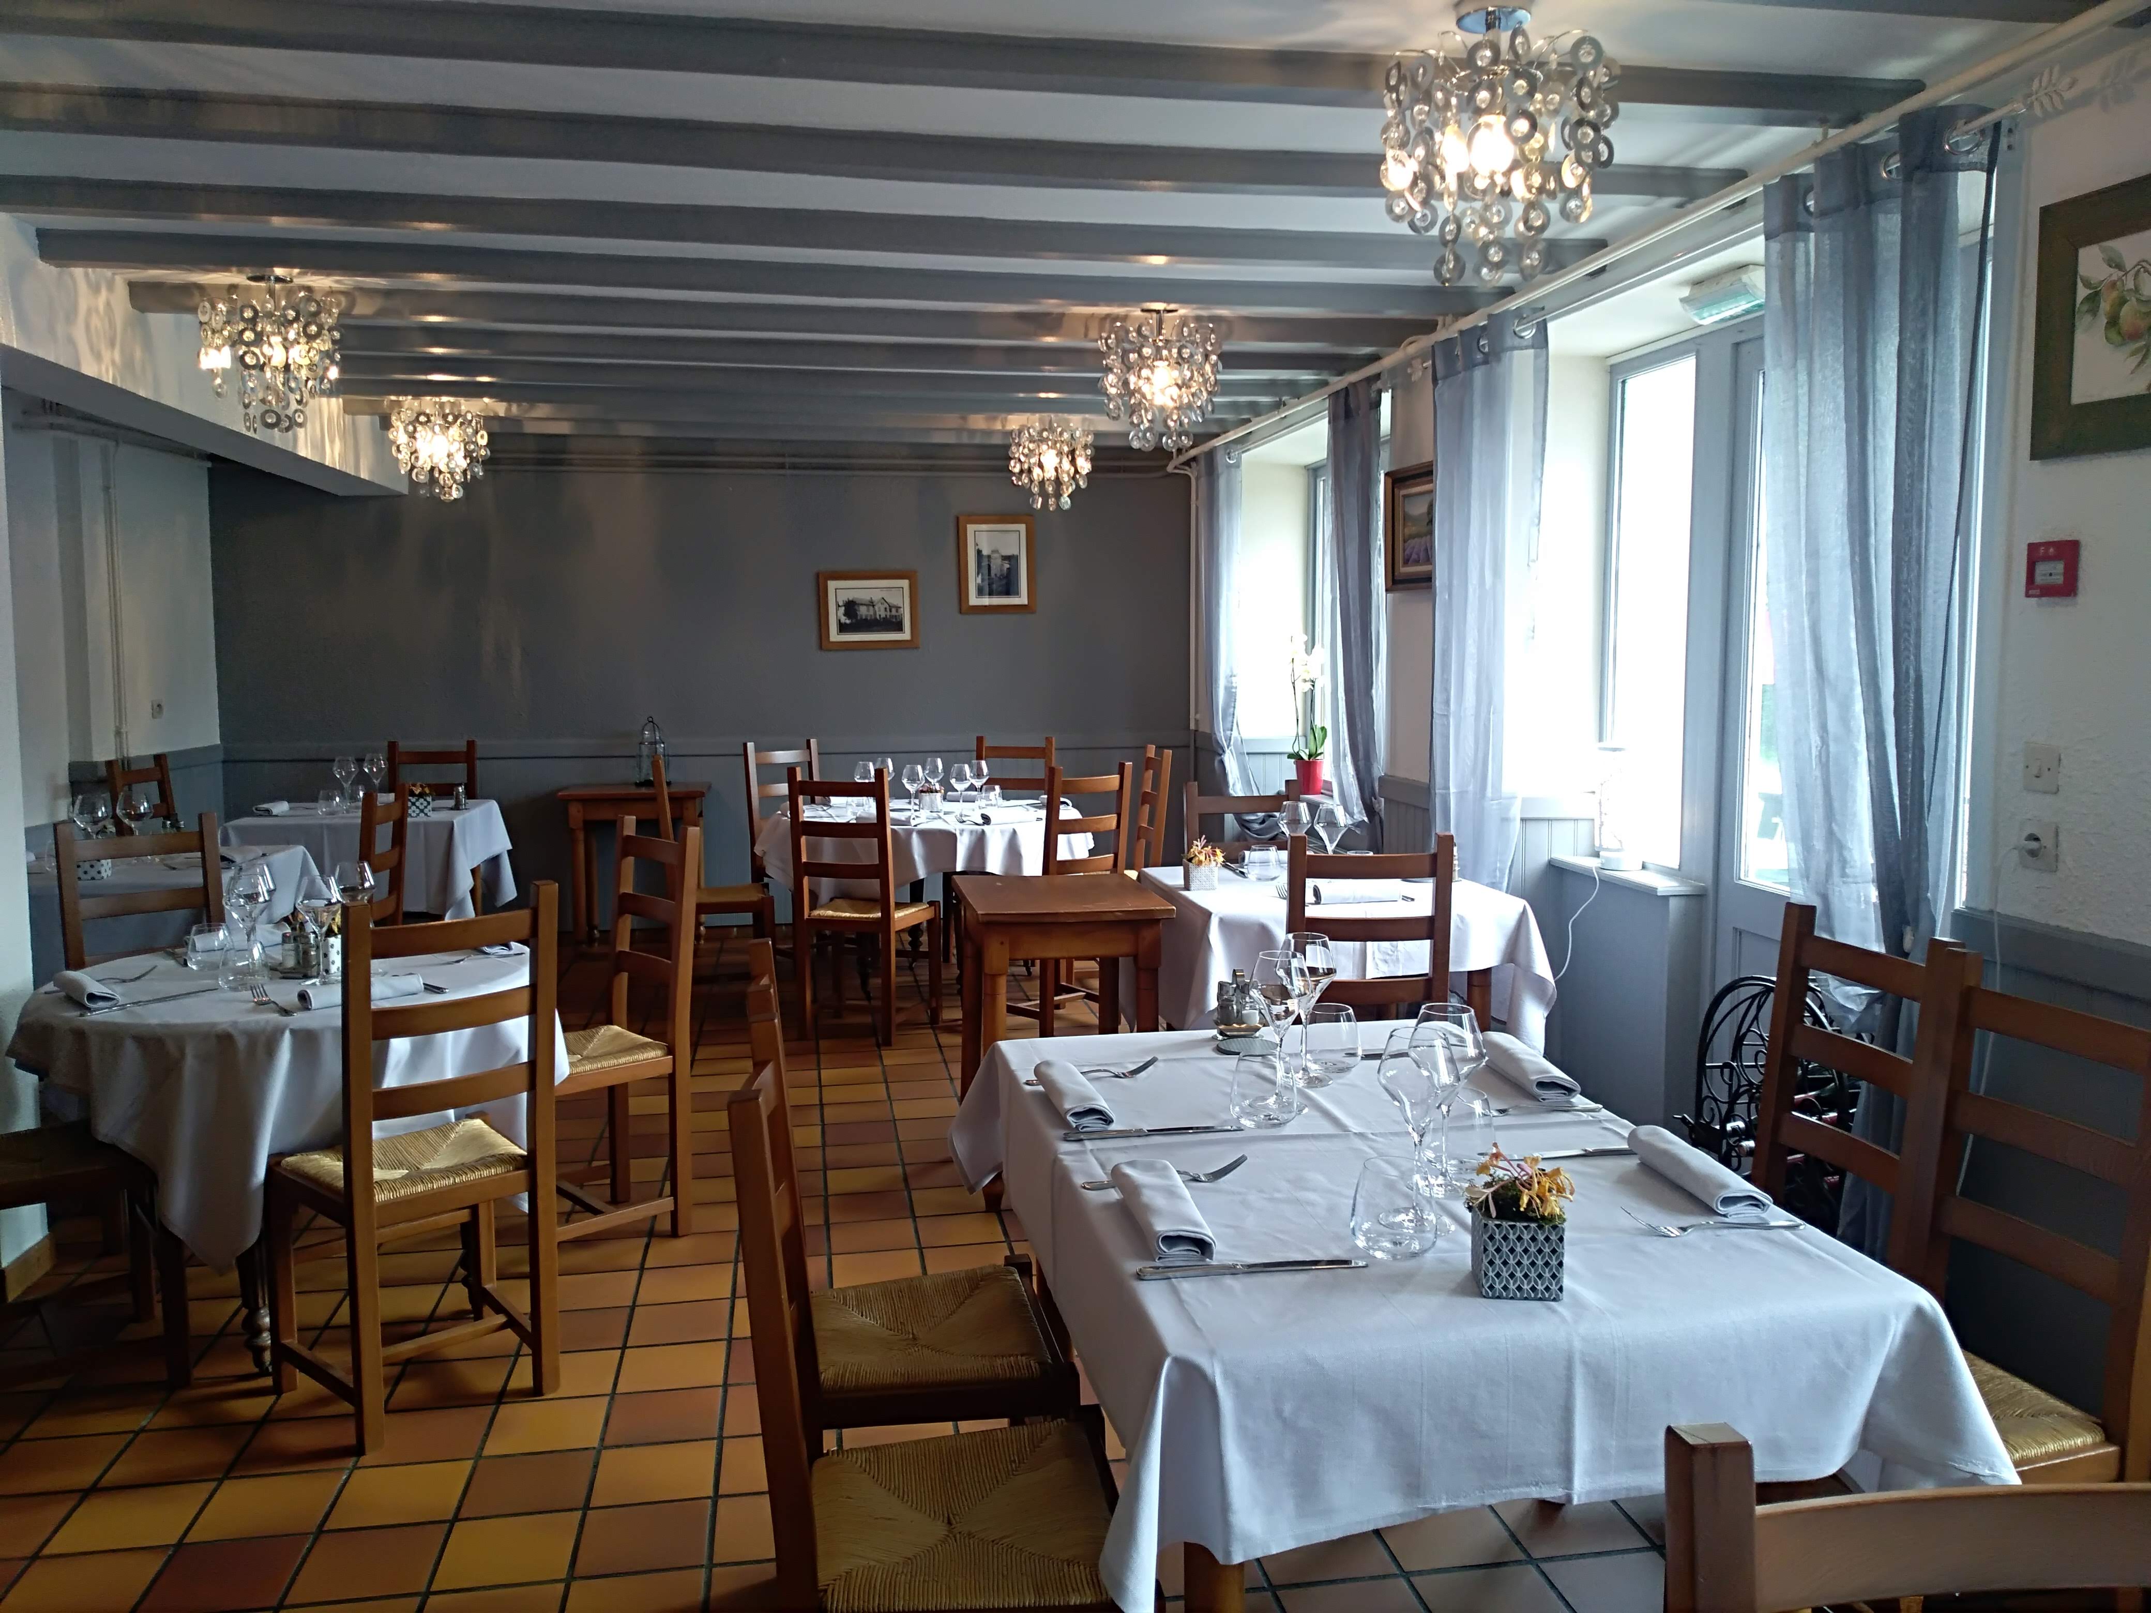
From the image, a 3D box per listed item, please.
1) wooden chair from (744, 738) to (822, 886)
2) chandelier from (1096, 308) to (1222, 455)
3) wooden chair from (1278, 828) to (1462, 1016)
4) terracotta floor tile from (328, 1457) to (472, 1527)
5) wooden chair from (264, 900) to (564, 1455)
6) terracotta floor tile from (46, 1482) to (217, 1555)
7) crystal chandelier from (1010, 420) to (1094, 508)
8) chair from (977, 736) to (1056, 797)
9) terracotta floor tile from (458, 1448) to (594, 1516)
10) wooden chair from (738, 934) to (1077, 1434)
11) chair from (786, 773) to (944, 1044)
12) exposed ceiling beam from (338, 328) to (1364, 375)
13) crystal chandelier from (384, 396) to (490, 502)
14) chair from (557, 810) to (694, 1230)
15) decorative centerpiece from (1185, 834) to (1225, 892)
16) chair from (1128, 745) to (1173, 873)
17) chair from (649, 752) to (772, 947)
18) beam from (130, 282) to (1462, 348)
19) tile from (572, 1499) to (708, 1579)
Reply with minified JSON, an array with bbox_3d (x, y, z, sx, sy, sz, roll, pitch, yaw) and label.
[{"bbox_3d":[-1.151,0.212,7.002,0.420,0.972,0.419,-6,8,-45],"label":"wooden chair"},{"bbox_3d":[0.254,-1.267,4.799,0.380,0.420,0.380,0,6,0],"label":"chandelier"},{"bbox_3d":[0.672,0.534,3.914,0.441,0.990,0.438,0,6,0],"label":"wooden chair"},{"bbox_3d":[-1.122,1.147,2.687,0.200,0.010,0.200,-1,6,-10],"label":"terracotta floor tile"},{"bbox_3d":[-1.215,0.622,3.003,0.420,0.972,0.419,-6,8,-43],"label":"wooden chair"},{"bbox_3d":[-1.556,1.181,2.669,0.200,0.012,0.200,-1,6,-10],"label":"terracotta floor tile"},{"bbox_3d":[-0.109,-1.474,6.904,0.375,0.420,0.375,-1,6,-10],"label":"crystal chandelier"},{"bbox_3d":[-0.324,0.188,7.213,0.420,0.972,0.419,2,6,16],"label":"chair"},{"bbox_3d":[-0.935,1.168,2.774,0.200,0.012,0.200,-1,6,-10],"label":"terracotta floor tile"},{"bbox_3d":[-0.238,0.692,2.288,0.419,0.972,0.420,-1,6,-11],"label":"wooden chair"},{"bbox_3d":[-0.776,0.340,5.900,0.441,0.990,0.438,1,6,16],"label":"chair"},{"bbox_3d":[-0.871,-1.542,5.471,3.800,0.075,0.105,-1,6,-10],"label":"exposed ceiling beam"},{"bbox_3d":[-2.456,-1.392,6.231,0.370,0.420,0.370,-1,6,-10],"label":"crystal chandelier"},{"bbox_3d":[-1.179,0.546,3.893,0.438,0.990,0.441,-5,8,-41],"label":"chair"},{"bbox_3d":[0.368,0.148,4.593,0.110,0.150,0.110,-1,6,-10],"label":"decorative centerpiece"},{"bbox_3d":[0.159,0.247,6.951,0.450,0.985,0.440,-1,6,-10],"label":"chair"},{"bbox_3d":[-1.427,0.292,6.397,0.438,0.990,0.441,-2,6,-13],"label":"chair"},{"bbox_3d":[-0.673,-1.363,4.516,3.610,0.066,0.110,-1,6,-10],"label":"beam"},{"bbox_3d":[-0.693,1.185,2.608,0.200,0.012,0.200,-1,6,-10],"label":"tile"}]

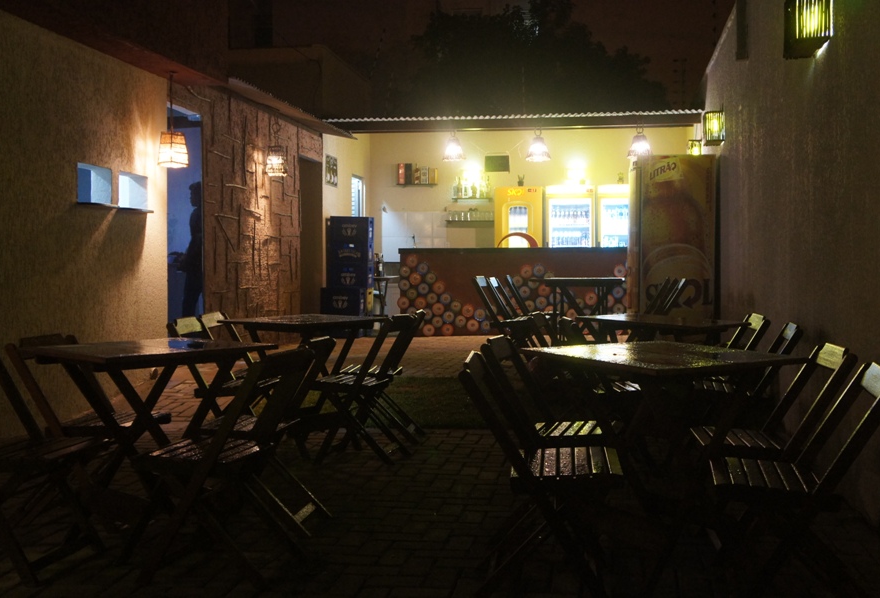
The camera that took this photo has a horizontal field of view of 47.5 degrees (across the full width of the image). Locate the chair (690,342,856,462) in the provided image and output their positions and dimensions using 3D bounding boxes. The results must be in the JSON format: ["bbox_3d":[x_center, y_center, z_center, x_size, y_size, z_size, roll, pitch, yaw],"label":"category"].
[{"bbox_3d":[1.168,0.552,3.603,0.460,0.765,0.410,0,2,8],"label":"chair"}]

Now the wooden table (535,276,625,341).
[{"bbox_3d":[1.210,0.181,8.865,0.700,0.735,0.700,0,2,2],"label":"wooden table"}]

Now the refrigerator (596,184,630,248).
[{"bbox_3d":[2.472,-0.561,13.638,0.650,1.920,0.680,0,2,8],"label":"refrigerator"}]

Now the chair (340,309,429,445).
[{"bbox_3d":[-0.345,0.439,5.874,0.480,0.770,0.420,0,2,11],"label":"chair"}]

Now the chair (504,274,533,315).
[{"bbox_3d":[0.815,0.177,8.295,0.480,0.770,0.420,0,2,11],"label":"chair"}]

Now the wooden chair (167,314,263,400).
[{"bbox_3d":[-1.090,0.472,5.084,0.480,0.770,0.420,0,2,7],"label":"wooden chair"}]

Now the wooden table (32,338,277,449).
[{"bbox_3d":[-1.147,0.549,4.014,0.700,0.730,0.700,-2,3,-42],"label":"wooden table"}]

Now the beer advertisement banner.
[{"bbox_3d":[2.034,-0.332,8.874,0.730,1.870,0.680,0,2,8],"label":"beer advertisement banner"}]

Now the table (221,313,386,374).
[{"bbox_3d":[-0.797,0.480,5.853,0.700,0.730,0.700,2,3,40],"label":"table"}]

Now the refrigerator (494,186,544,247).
[{"bbox_3d":[1.119,-0.568,13.838,0.650,1.910,0.680,0,2,8],"label":"refrigerator"}]

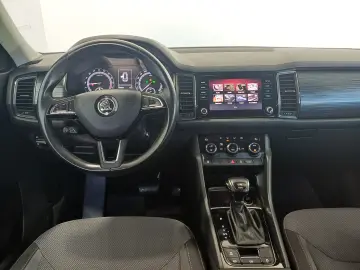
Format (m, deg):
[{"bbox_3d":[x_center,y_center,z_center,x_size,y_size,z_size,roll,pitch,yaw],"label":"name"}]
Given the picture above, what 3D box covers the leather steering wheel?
[{"bbox_3d":[-0.189,-0.075,0.712,0.370,0.363,0.095,-2,-5,4],"label":"leather steering wheel"}]

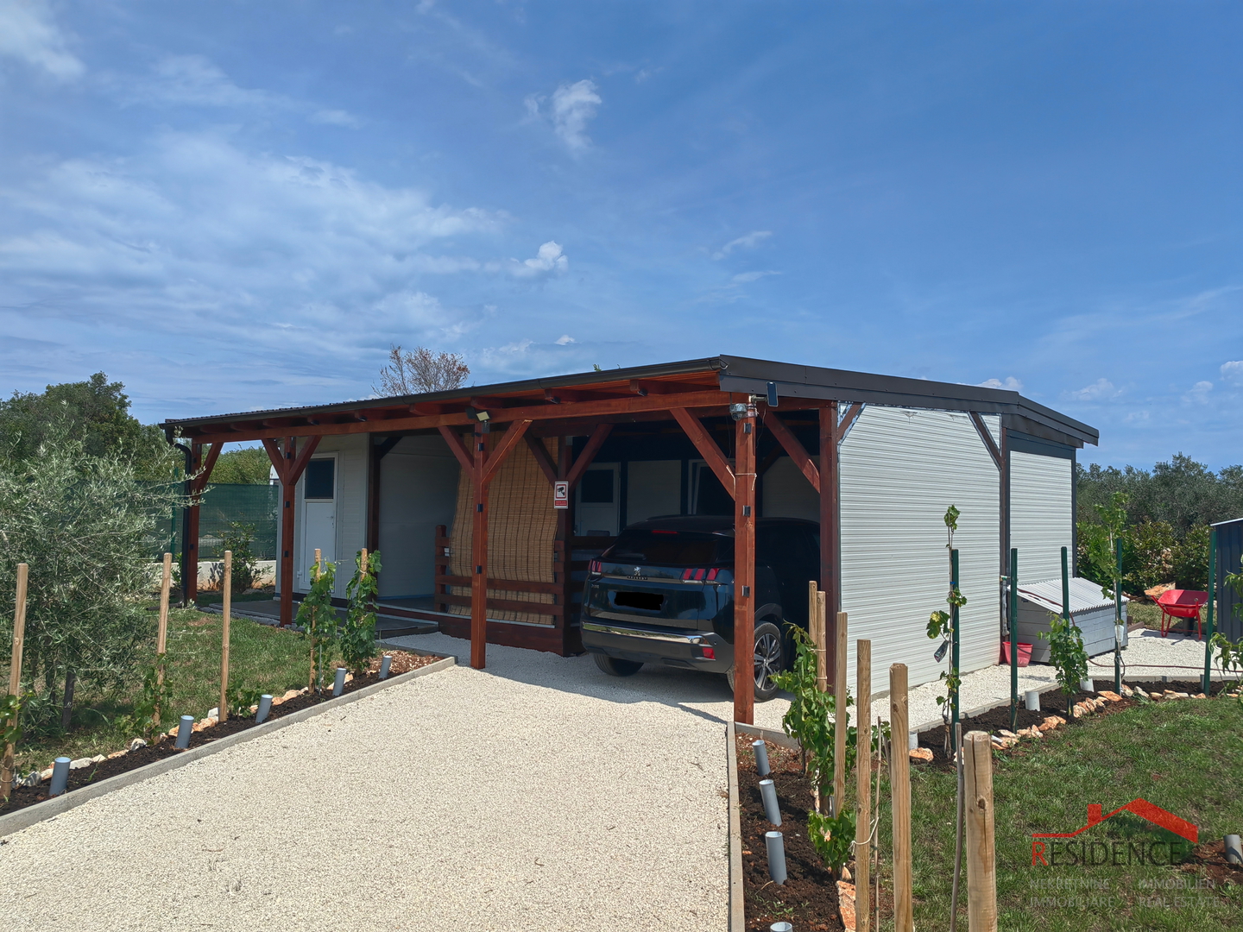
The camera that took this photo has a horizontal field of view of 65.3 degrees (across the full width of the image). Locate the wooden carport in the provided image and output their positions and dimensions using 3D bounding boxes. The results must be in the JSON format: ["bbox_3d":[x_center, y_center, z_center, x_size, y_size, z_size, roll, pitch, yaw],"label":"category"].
[{"bbox_3d":[-0.292,0.714,13.806,10.670,3.100,8.320,-1,-3,44],"label":"wooden carport"}]

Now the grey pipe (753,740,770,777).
[{"bbox_3d":[0.890,1.849,6.139,0.075,0.202,0.075,-11,1,8],"label":"grey pipe"}]

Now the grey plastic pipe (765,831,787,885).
[{"bbox_3d":[0.697,1.757,4.348,0.075,0.206,0.075,-6,-4,9],"label":"grey plastic pipe"}]

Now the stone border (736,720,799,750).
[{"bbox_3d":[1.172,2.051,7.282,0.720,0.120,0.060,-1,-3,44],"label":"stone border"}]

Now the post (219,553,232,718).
[{"bbox_3d":[-2.964,1.276,7.273,0.049,1.266,0.049,2,-3,-24],"label":"post"}]

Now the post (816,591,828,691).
[{"bbox_3d":[1.118,1.325,5.389,0.047,1.245,0.047,-1,-3,12],"label":"post"}]

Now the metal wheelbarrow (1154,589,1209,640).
[{"bbox_3d":[7.953,2.103,13.715,0.580,0.650,1.300,-1,-3,38],"label":"metal wheelbarrow"}]

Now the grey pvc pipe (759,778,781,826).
[{"bbox_3d":[0.801,1.796,5.177,0.075,0.216,0.075,-14,-3,8],"label":"grey pvc pipe"}]

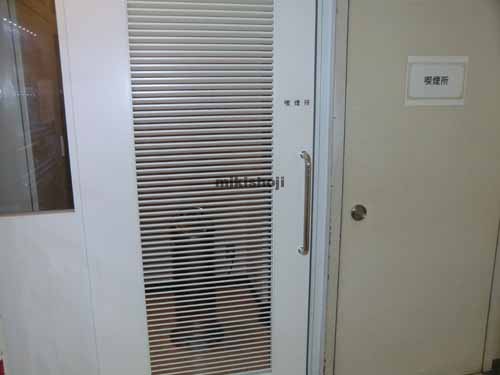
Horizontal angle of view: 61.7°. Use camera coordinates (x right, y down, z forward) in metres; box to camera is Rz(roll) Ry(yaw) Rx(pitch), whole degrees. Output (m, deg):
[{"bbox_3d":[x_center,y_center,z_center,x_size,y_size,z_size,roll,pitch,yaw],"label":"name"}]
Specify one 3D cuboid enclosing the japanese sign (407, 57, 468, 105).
[{"bbox_3d":[0.833,-0.469,1.854,0.302,0.212,0.012,-3,12,-12],"label":"japanese sign"}]

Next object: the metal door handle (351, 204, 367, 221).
[{"bbox_3d":[0.490,0.114,1.883,0.066,0.066,0.054,-3,12,-12],"label":"metal door handle"}]

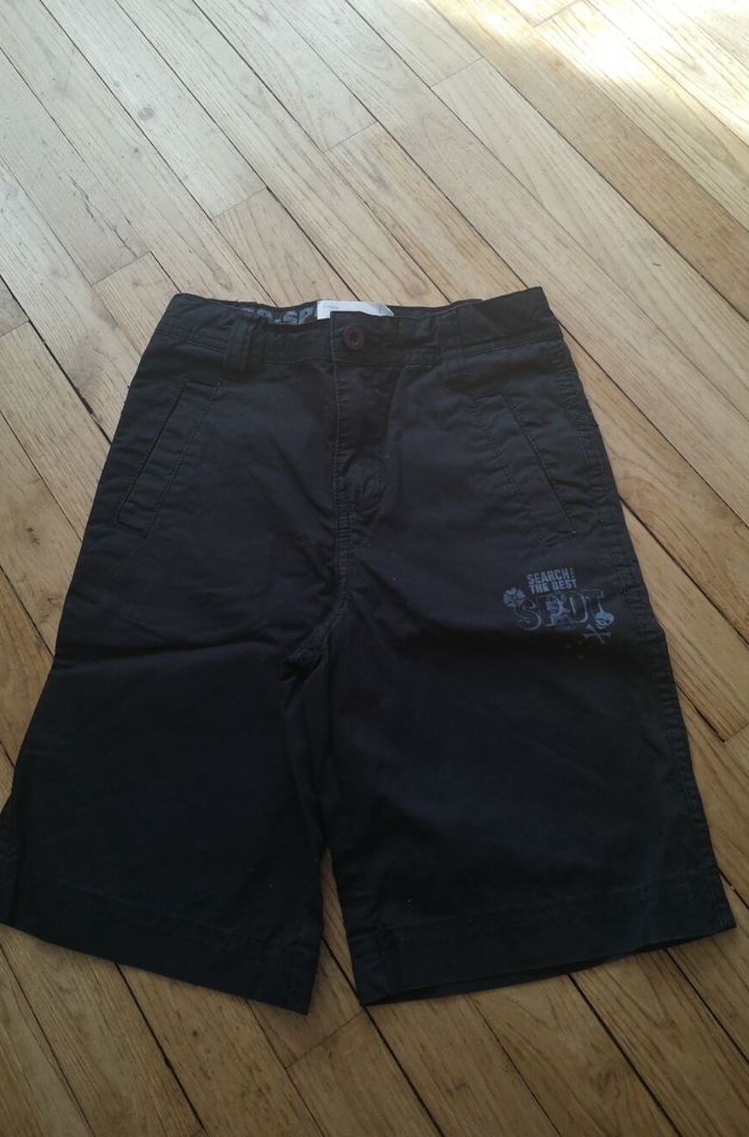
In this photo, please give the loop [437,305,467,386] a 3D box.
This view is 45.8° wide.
[{"bbox_3d":[0.057,-0.166,0.667,0.019,0.010,0.064,-3,77,2],"label":"loop"}]

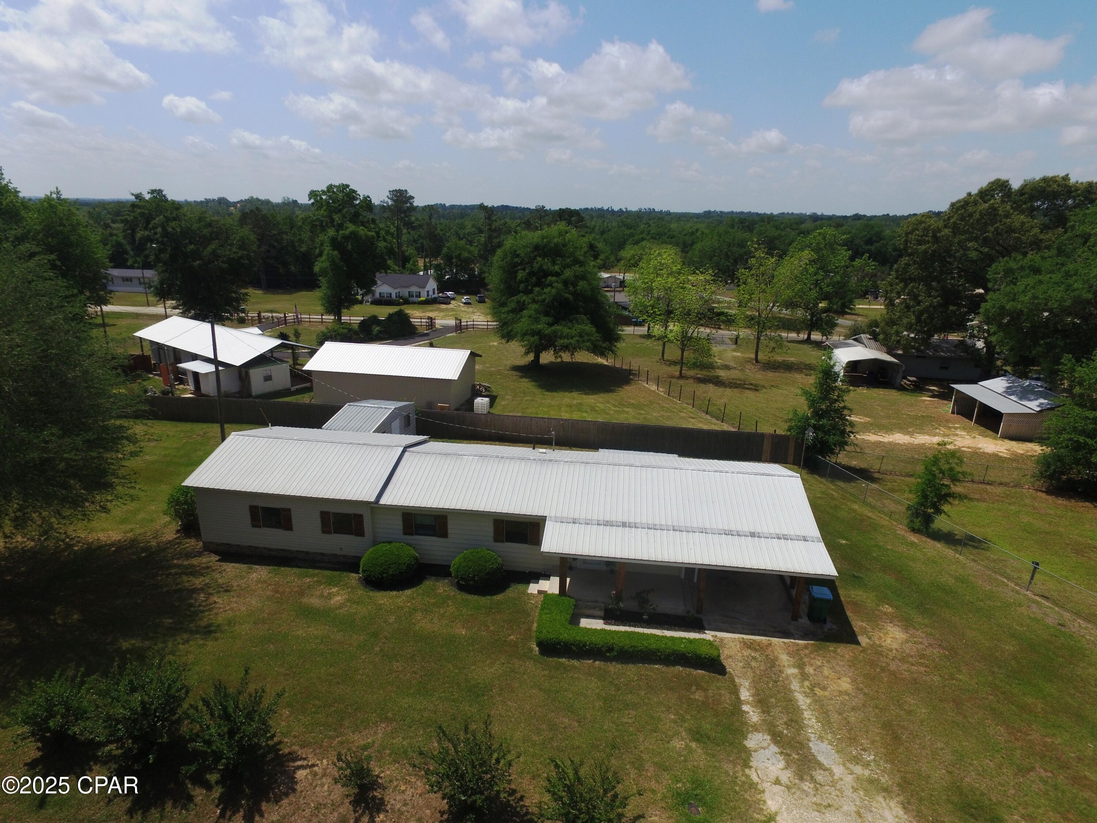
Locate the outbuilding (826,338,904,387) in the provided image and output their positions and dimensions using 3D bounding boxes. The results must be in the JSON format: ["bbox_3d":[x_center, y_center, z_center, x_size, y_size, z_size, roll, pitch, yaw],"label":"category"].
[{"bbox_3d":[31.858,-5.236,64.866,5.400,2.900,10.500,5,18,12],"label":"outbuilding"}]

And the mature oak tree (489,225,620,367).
[{"bbox_3d":[0.576,-11.732,65.475,13.281,14.367,13.281,4,18,6],"label":"mature oak tree"}]

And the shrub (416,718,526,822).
[{"bbox_3d":[-1.810,8.141,14.684,2.250,2.050,2.250,4,18,6],"label":"shrub"}]

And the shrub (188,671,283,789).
[{"bbox_3d":[-7.576,7.611,15.365,2.150,2.350,2.150,4,18,6],"label":"shrub"}]

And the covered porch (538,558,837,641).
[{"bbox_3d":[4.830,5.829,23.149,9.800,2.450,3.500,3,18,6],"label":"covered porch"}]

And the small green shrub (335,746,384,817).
[{"bbox_3d":[-4.577,8.486,15.028,0.980,1.050,0.980,4,18,6],"label":"small green shrub"}]

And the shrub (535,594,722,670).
[{"bbox_3d":[2.661,7.289,21.175,5.800,0.640,2.750,3,18,5],"label":"shrub"}]

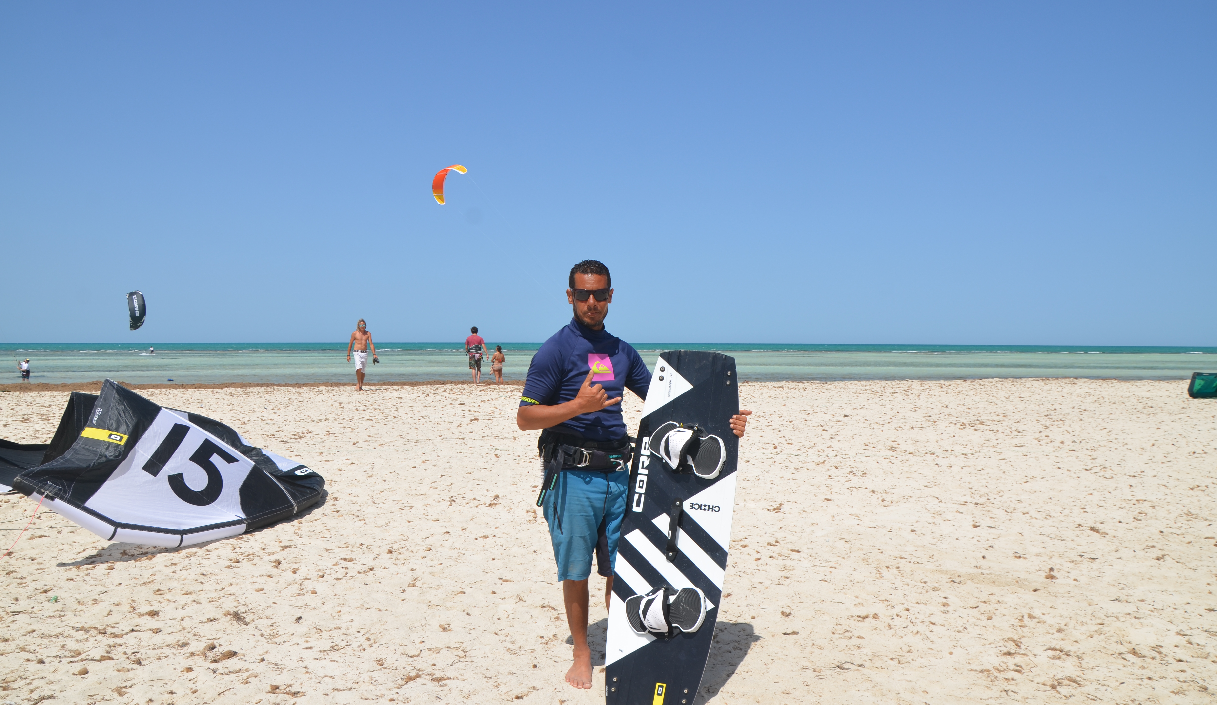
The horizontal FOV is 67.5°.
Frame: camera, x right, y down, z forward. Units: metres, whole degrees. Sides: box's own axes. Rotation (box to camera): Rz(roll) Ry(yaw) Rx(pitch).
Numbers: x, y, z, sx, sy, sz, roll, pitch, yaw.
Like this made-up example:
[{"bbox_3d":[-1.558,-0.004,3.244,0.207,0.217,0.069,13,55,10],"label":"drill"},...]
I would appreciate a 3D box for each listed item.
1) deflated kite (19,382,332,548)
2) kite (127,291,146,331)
[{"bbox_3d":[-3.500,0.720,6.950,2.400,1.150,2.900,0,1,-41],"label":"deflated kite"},{"bbox_3d":[-62.199,-5.484,120.000,2.400,5.200,2.200,0,1,-18],"label":"kite"}]

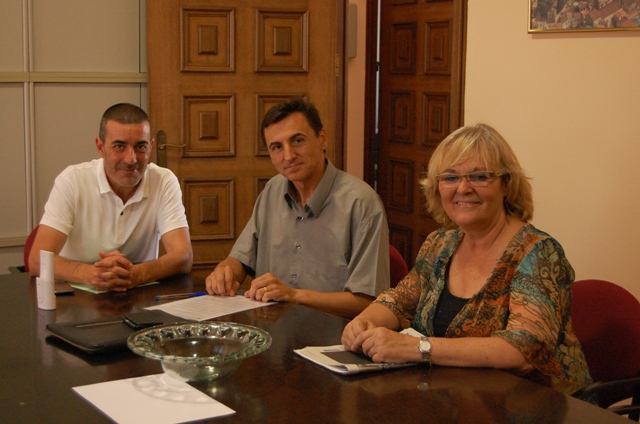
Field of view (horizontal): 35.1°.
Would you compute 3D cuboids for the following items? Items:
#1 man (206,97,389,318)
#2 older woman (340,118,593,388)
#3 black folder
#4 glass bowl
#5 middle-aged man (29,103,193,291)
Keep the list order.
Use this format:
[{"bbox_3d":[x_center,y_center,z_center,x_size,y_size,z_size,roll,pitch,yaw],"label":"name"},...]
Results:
[{"bbox_3d":[-0.024,0.331,2.958,0.560,1.300,0.740,7,10,41],"label":"man"},{"bbox_3d":[0.395,0.432,2.375,0.740,1.260,0.550,-6,10,-43],"label":"older woman"},{"bbox_3d":[-0.454,0.285,2.413,0.320,0.022,0.270,-5,10,-39],"label":"black folder"},{"bbox_3d":[-0.249,0.300,2.109,0.302,0.075,0.302,1,7,0],"label":"glass bowl"},{"bbox_3d":[-0.649,0.296,3.236,0.530,1.280,0.740,0,7,-8],"label":"middle-aged man"}]

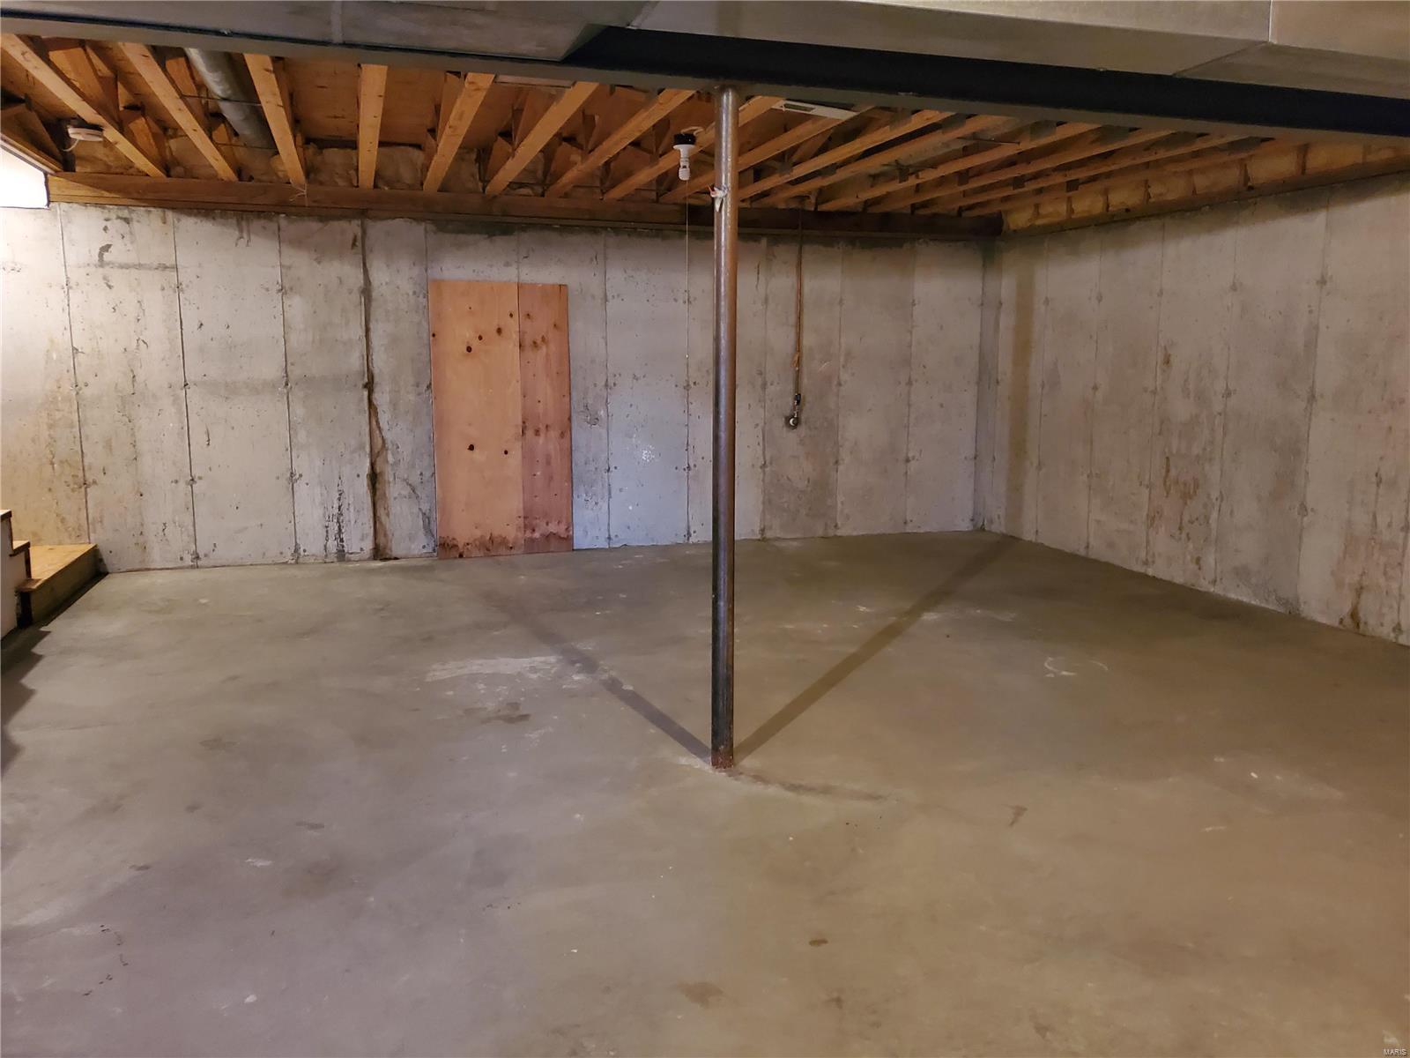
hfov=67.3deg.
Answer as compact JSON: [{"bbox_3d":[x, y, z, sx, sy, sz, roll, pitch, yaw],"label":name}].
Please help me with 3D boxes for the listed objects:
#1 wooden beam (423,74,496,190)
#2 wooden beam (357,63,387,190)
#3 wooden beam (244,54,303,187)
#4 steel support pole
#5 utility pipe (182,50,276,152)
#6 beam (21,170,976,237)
[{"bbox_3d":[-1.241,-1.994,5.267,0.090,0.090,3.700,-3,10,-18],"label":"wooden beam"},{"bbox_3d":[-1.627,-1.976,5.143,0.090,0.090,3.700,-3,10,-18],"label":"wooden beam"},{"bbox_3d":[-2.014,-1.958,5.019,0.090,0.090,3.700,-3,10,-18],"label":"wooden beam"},{"bbox_3d":[0.062,-0.270,3.401,0.076,2.180,0.076,0,9,0],"label":"steel support pole"},{"bbox_3d":[-2.218,-2.071,4.869,0.150,0.150,2.450,-3,10,-18],"label":"utility pipe"},{"bbox_3d":[-0.840,-2.192,7.369,6.540,0.178,0.100,-3,10,-18],"label":"beam"}]

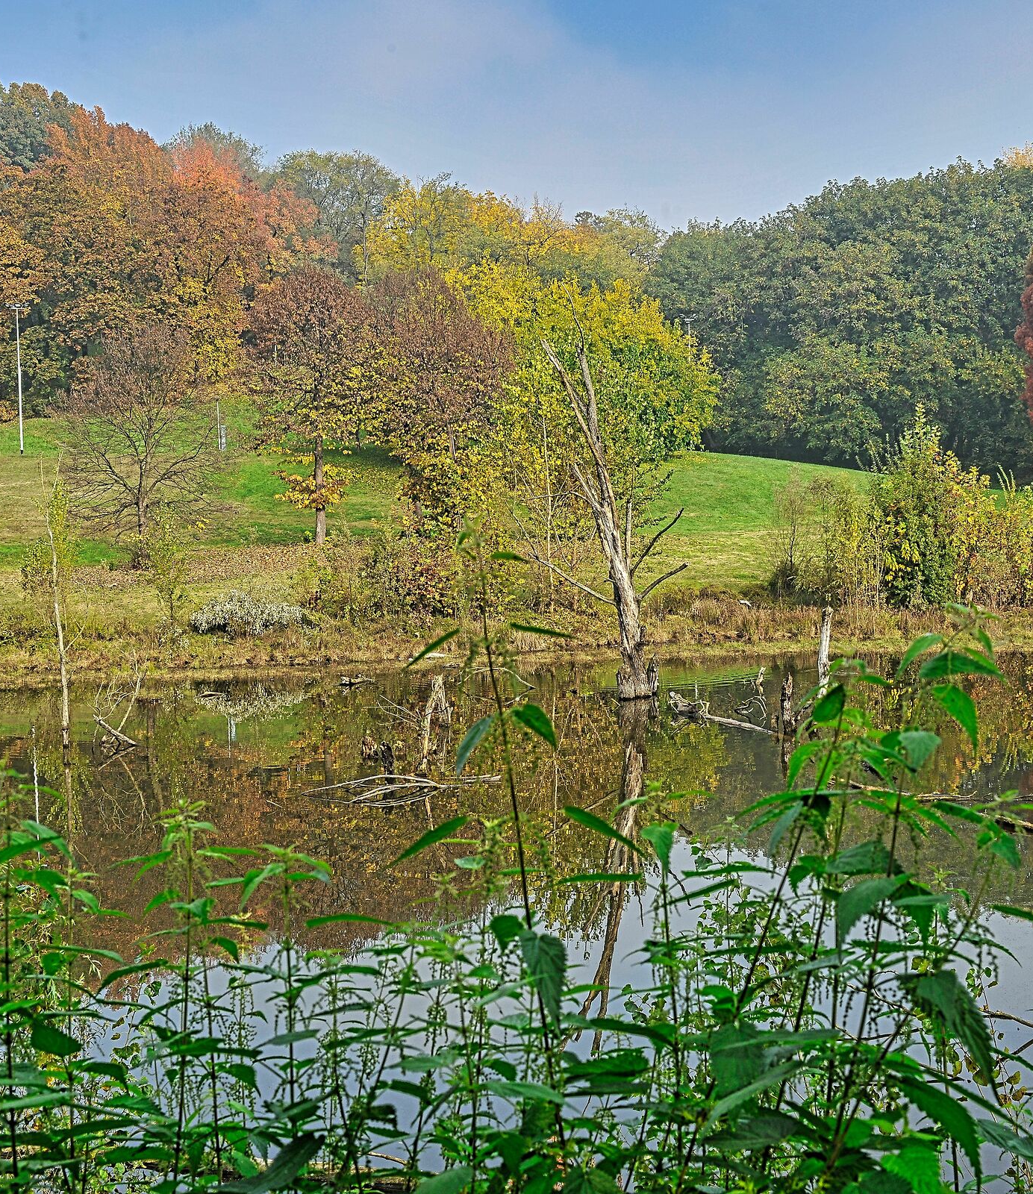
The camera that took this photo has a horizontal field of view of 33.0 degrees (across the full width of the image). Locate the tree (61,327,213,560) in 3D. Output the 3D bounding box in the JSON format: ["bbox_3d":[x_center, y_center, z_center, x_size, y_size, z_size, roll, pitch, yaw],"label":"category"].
[{"bbox_3d":[-11.377,-4.577,52.143,4.523,6.972,4.523,-1,3,0],"label":"tree"}]

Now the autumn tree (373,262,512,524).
[{"bbox_3d":[-2.788,-7.355,64.854,5.210,9.906,5.210,-1,3,0],"label":"autumn tree"}]

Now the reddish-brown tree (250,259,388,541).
[{"bbox_3d":[-6.527,-6.257,56.999,4.579,9.026,4.579,-1,3,0],"label":"reddish-brown tree"}]

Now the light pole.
[{"bbox_3d":[-24.524,-10.691,85.599,0.950,7.454,0.400,-1,3,0],"label":"light pole"}]

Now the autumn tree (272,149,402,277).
[{"bbox_3d":[-13.542,-24.520,133.083,11.000,19.177,11.000,-1,3,0],"label":"autumn tree"}]

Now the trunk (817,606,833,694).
[{"bbox_3d":[5.797,1.040,32.711,0.260,1.768,0.250,-1,3,0],"label":"trunk"}]

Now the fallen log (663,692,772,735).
[{"bbox_3d":[3.477,1.956,29.725,0.500,0.376,3.212,-3,4,-27],"label":"fallen log"}]

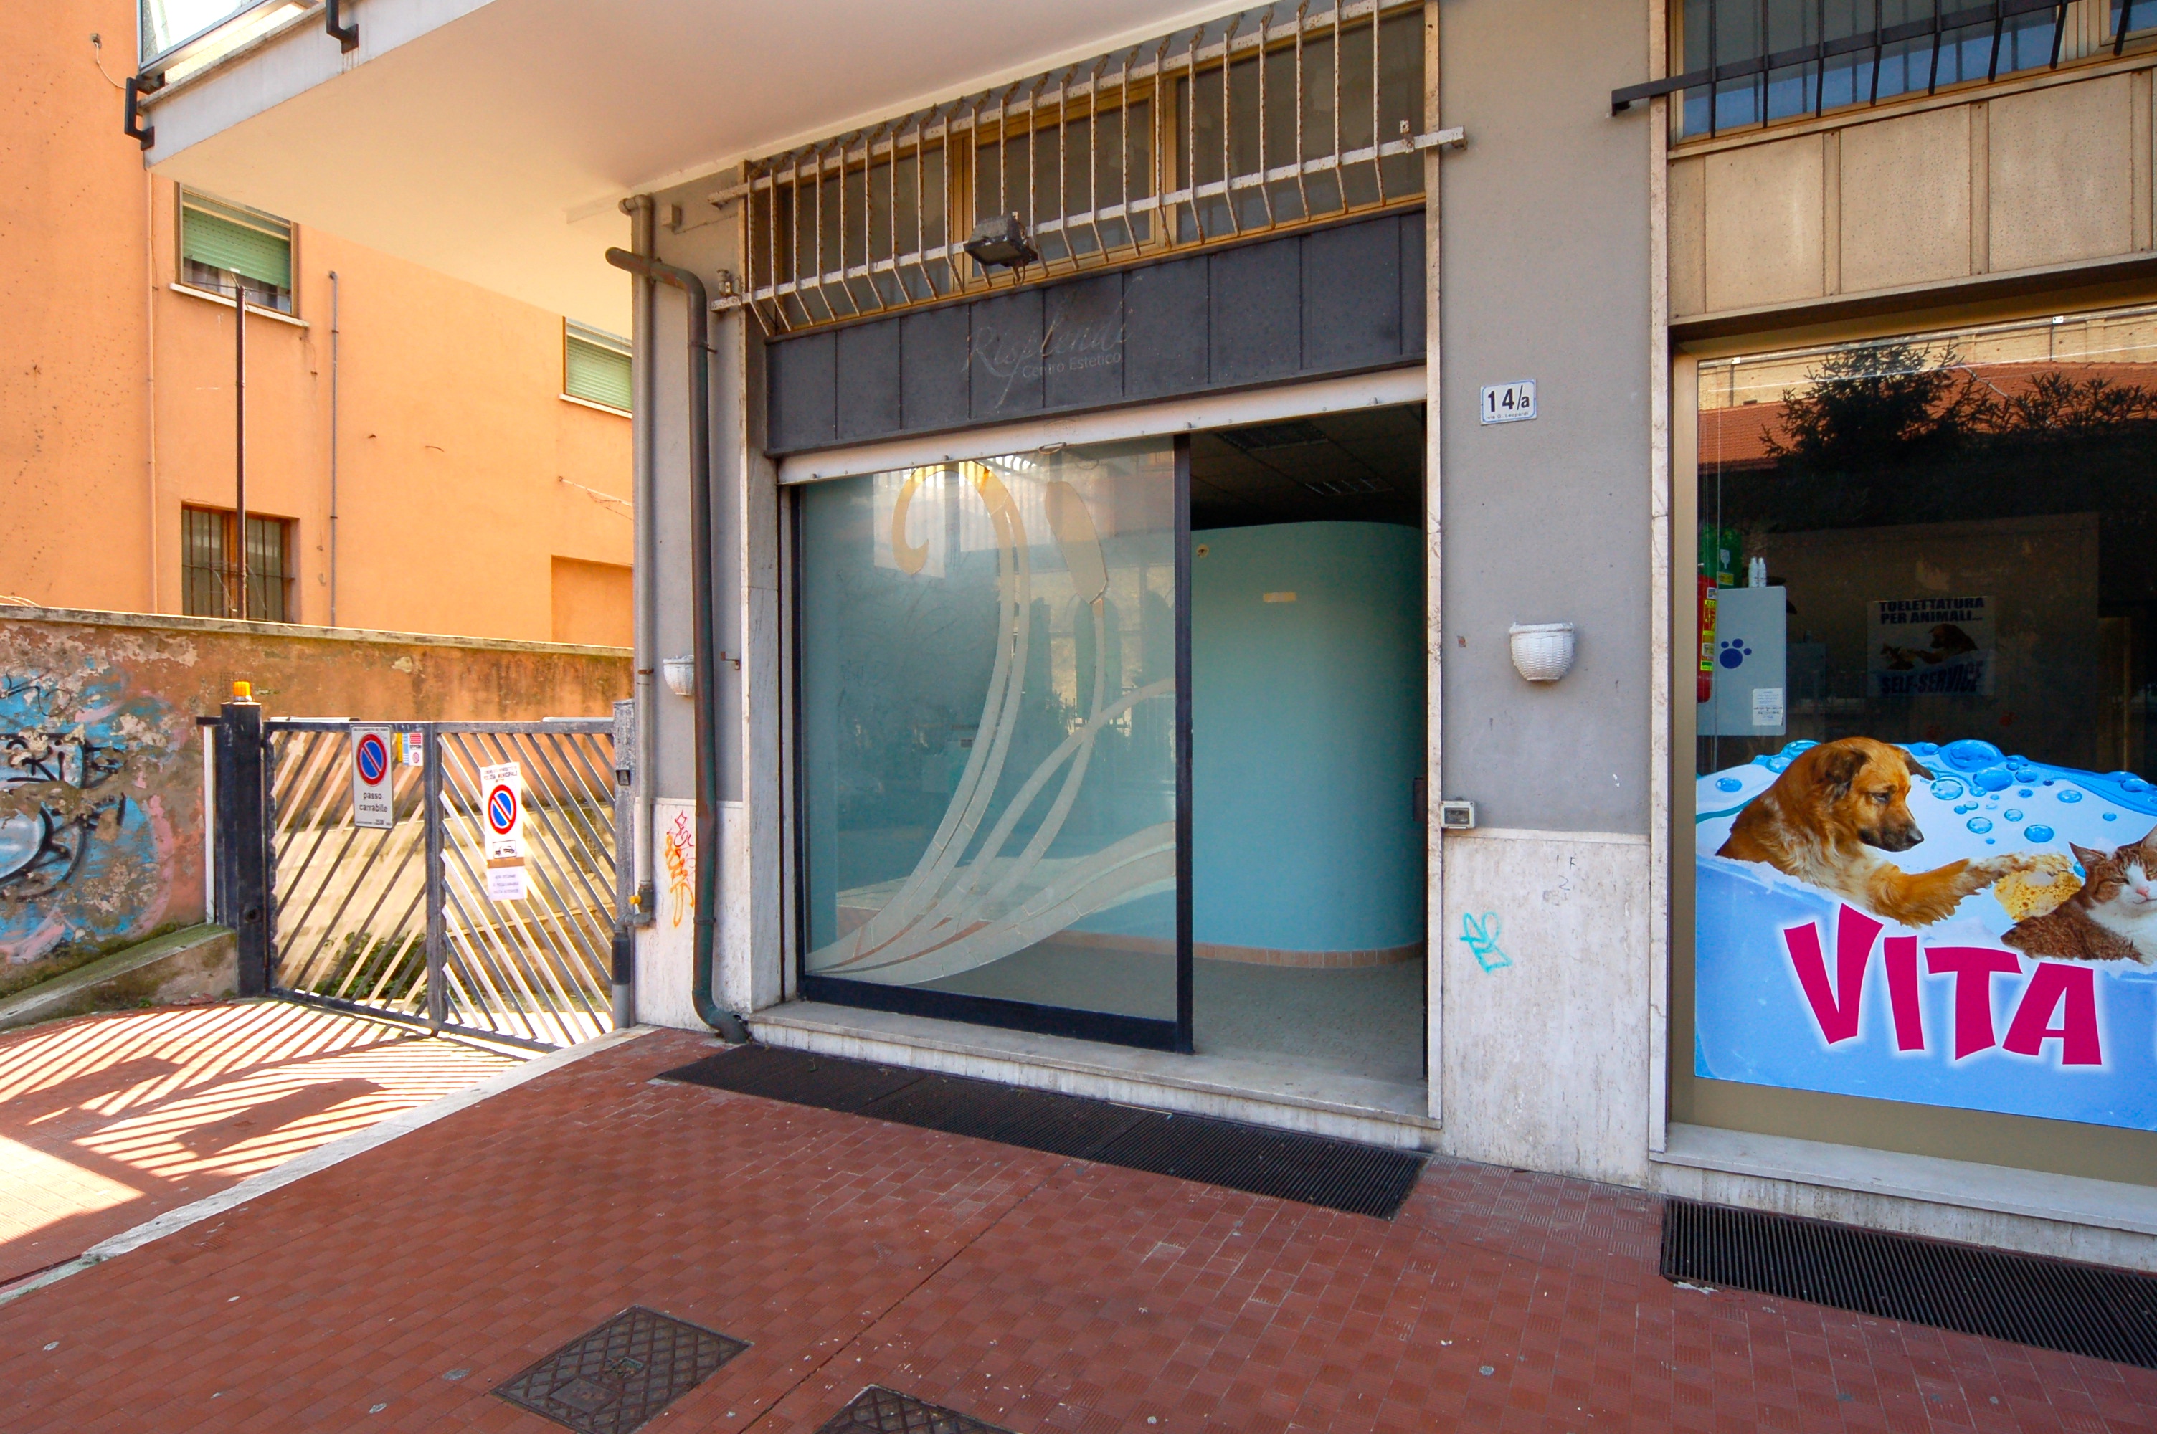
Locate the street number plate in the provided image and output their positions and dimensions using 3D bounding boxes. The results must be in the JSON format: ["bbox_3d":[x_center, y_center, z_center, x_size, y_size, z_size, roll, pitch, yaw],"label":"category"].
[{"bbox_3d":[1.416,-1.034,3.545,0.168,0.127,0.010,0,0,26],"label":"street number plate"}]

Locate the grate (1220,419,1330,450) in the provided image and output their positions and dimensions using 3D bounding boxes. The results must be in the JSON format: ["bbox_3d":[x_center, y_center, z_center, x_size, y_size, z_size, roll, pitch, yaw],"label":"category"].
[{"bbox_3d":[1.359,-1.965,7.418,0.600,0.080,0.600,0,0,26],"label":"grate"}]

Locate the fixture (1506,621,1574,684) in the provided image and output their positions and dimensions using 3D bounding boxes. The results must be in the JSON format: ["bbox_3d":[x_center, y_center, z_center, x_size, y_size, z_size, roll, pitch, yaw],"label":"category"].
[{"bbox_3d":[1.490,-0.206,3.447,0.200,0.190,0.130,0,0,26],"label":"fixture"}]

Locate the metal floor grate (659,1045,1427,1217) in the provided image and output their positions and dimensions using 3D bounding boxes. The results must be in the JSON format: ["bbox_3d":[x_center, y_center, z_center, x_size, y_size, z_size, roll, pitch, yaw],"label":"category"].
[{"bbox_3d":[-0.276,1.478,4.040,2.950,0.020,0.540,0,0,26],"label":"metal floor grate"}]

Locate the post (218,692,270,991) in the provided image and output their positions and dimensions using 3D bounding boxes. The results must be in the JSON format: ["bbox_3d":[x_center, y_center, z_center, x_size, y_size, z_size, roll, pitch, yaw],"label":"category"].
[{"bbox_3d":[-5.185,0.780,6.704,0.180,1.920,0.170,0,0,26],"label":"post"}]

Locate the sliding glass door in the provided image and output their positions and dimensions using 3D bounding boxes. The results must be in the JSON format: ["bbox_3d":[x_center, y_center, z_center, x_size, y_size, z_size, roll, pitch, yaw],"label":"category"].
[{"bbox_3d":[-0.455,0.086,4.887,2.052,2.613,0.060,0,0,26],"label":"sliding glass door"}]

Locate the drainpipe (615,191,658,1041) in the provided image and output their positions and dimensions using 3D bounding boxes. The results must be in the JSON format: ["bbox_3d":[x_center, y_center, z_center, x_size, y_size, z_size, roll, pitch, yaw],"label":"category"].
[{"bbox_3d":[-2.073,-0.481,5.081,0.200,3.930,0.110,0,0,26],"label":"drainpipe"}]

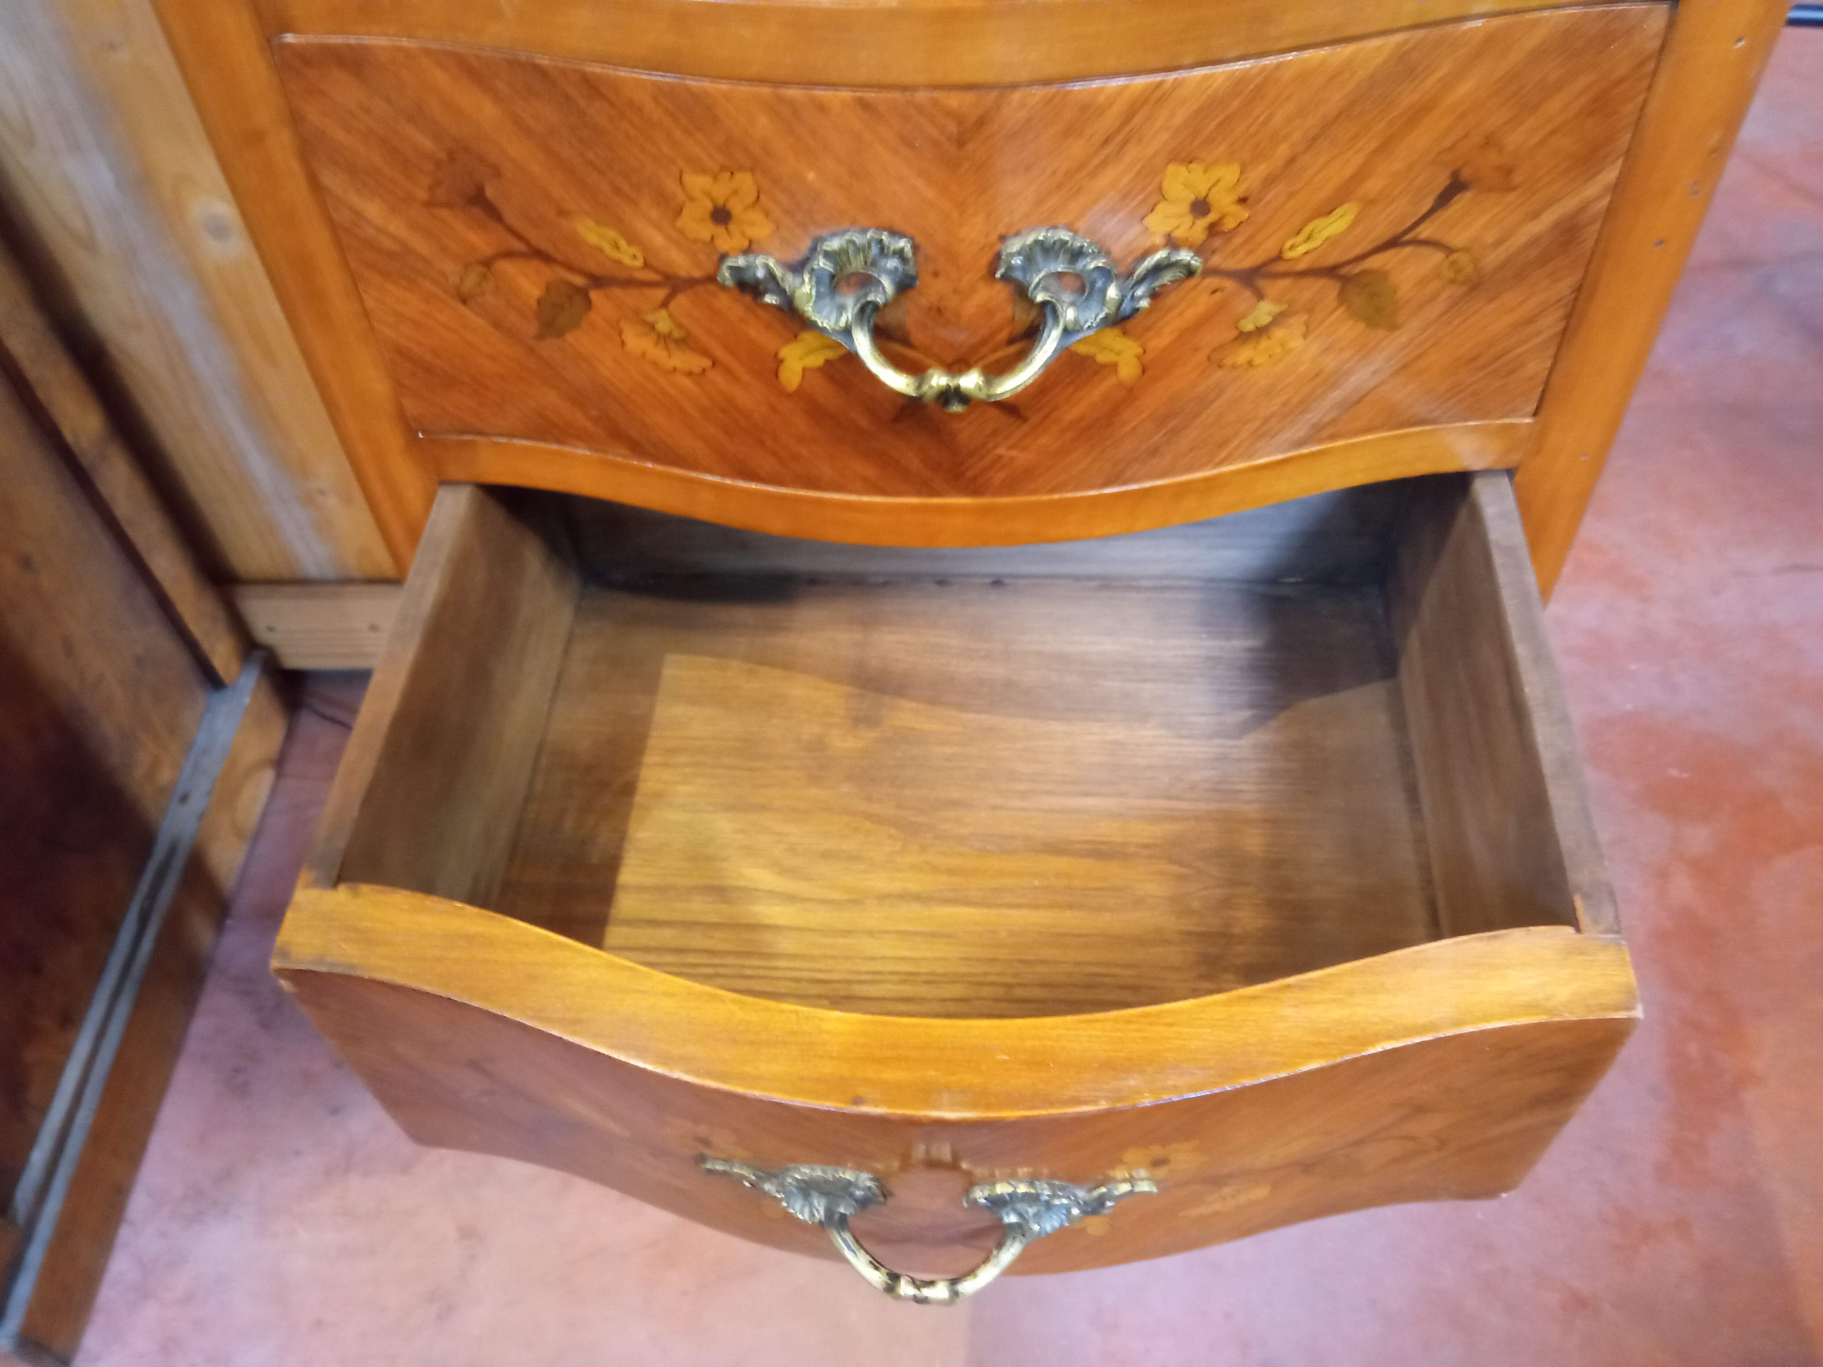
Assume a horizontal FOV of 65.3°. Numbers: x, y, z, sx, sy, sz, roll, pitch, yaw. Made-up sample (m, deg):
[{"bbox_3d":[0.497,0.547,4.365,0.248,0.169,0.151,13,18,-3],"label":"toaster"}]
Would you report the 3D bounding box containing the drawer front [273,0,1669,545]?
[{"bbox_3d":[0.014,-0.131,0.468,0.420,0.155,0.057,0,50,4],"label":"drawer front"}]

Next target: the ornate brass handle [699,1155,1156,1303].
[{"bbox_3d":[0.006,0.174,0.452,0.145,0.056,0.034,1,51,5],"label":"ornate brass handle"}]

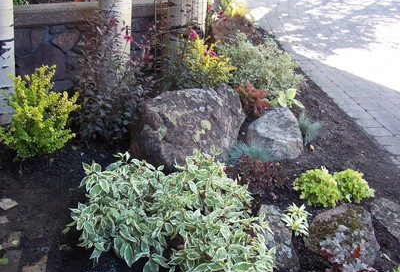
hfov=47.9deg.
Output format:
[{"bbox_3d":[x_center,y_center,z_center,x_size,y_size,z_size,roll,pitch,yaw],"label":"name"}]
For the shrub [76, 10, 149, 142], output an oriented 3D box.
[{"bbox_3d":[-0.605,-0.411,3.186,0.502,0.945,0.426,-3,22,-10],"label":"shrub"}]

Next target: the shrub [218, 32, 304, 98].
[{"bbox_3d":[0.581,-0.677,4.367,0.832,0.612,0.707,4,22,7],"label":"shrub"}]

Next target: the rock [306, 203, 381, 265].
[{"bbox_3d":[0.723,0.502,2.298,0.364,0.253,0.291,10,23,19],"label":"rock"}]

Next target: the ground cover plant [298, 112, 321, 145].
[{"bbox_3d":[0.835,-0.057,3.438,0.171,0.274,0.171,7,23,13],"label":"ground cover plant"}]

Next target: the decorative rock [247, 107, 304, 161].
[{"bbox_3d":[0.528,-0.023,3.205,0.387,0.371,0.329,5,22,9],"label":"decorative rock"}]

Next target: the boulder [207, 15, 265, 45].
[{"bbox_3d":[0.502,-1.354,5.980,0.801,0.509,0.600,3,22,4],"label":"boulder"}]

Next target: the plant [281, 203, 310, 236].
[{"bbox_3d":[0.498,0.435,2.351,0.150,0.161,0.150,7,23,13],"label":"plant"}]

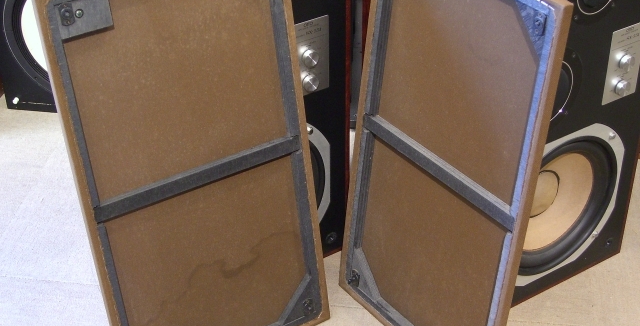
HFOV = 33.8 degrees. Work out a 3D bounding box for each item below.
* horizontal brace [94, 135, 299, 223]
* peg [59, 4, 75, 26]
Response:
[{"bbox_3d":[-0.170,0.019,1.488,0.320,0.022,0.018,-20,29,-25],"label":"horizontal brace"},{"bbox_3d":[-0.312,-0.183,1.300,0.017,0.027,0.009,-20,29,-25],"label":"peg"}]

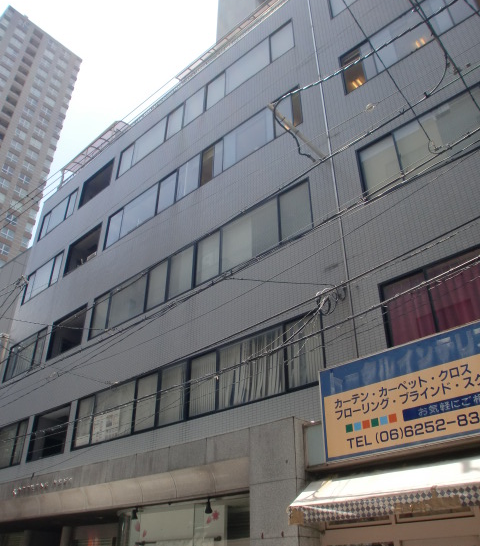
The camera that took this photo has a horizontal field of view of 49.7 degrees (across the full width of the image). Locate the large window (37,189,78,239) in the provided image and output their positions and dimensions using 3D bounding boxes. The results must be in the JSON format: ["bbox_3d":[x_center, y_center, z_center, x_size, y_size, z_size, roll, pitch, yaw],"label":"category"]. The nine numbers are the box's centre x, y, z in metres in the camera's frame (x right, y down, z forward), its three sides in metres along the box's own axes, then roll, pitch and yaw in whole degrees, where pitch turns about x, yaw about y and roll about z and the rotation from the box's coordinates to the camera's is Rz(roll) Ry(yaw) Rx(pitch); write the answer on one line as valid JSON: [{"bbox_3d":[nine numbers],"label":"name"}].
[{"bbox_3d":[-7.704,-2.416,22.008,2.880,1.440,0.130,-26,-40,35],"label":"large window"}]

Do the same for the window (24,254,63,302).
[{"bbox_3d":[-7.710,0.247,20.305,2.880,1.420,0.130,-26,-40,35],"label":"window"}]

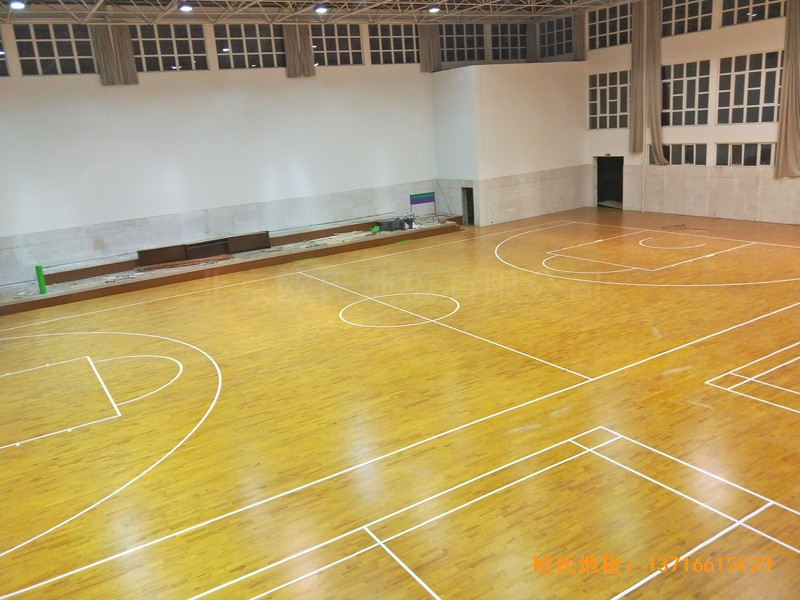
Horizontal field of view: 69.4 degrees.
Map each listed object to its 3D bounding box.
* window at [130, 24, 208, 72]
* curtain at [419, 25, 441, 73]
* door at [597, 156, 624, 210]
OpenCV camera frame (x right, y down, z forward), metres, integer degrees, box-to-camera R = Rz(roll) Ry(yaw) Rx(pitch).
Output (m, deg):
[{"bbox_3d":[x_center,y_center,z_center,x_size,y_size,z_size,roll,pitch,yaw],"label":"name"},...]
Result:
[{"bbox_3d":[-9.836,-10.785,24.700,3.019,1.909,0.120,-13,17,-28],"label":"window"},{"bbox_3d":[1.639,-13.357,30.683,1.370,2.413,0.220,-13,17,-28],"label":"curtain"},{"bbox_3d":[11.658,-6.468,32.033,0.150,2.867,1.903,-13,17,-28],"label":"door"}]

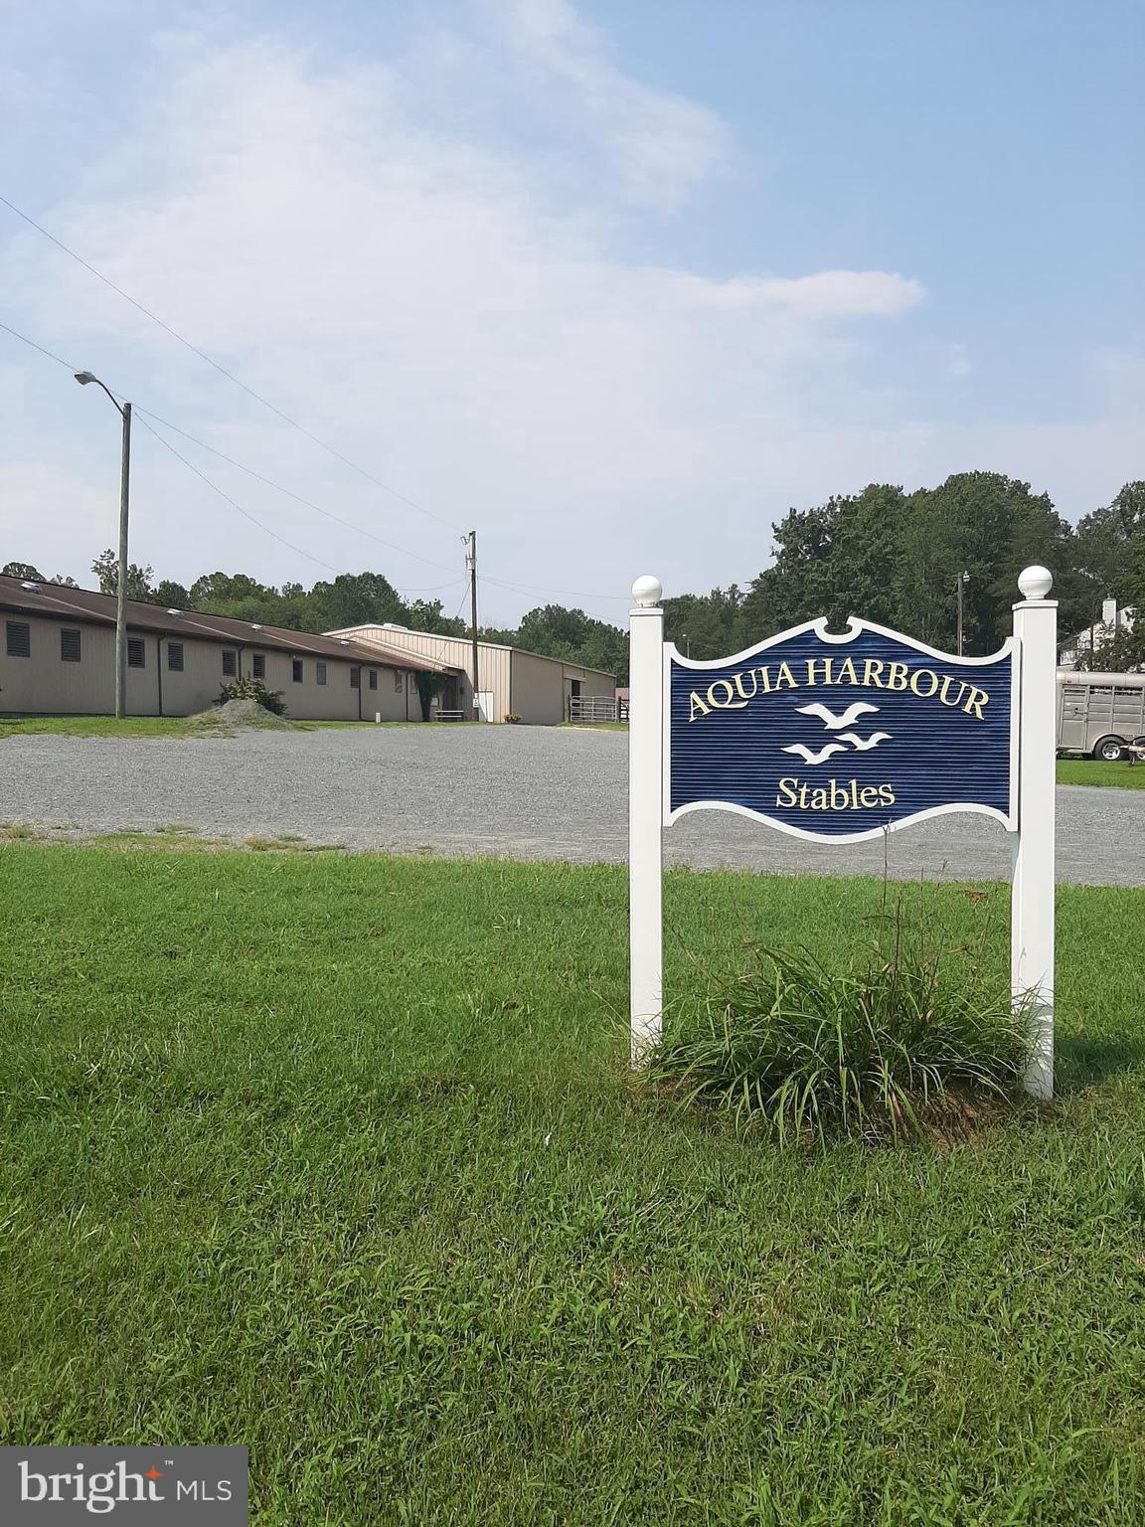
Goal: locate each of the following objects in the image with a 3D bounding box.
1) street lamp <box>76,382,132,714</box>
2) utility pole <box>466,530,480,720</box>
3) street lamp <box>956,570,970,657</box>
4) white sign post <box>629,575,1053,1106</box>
[{"bbox_3d":[-12.031,-5.443,29.276,0.360,8.550,1.750,2,1,29],"label":"street lamp"},{"bbox_3d":[-5.702,-7.924,65.724,0.750,10.984,0.550,-1,2,-45],"label":"utility pole"},{"bbox_3d":[18.759,-5.118,54.871,0.600,8.352,0.300,0,1,11],"label":"street lamp"},{"bbox_3d":[1.089,0.262,4.718,1.691,2.103,0.140,0,1,9],"label":"white sign post"}]

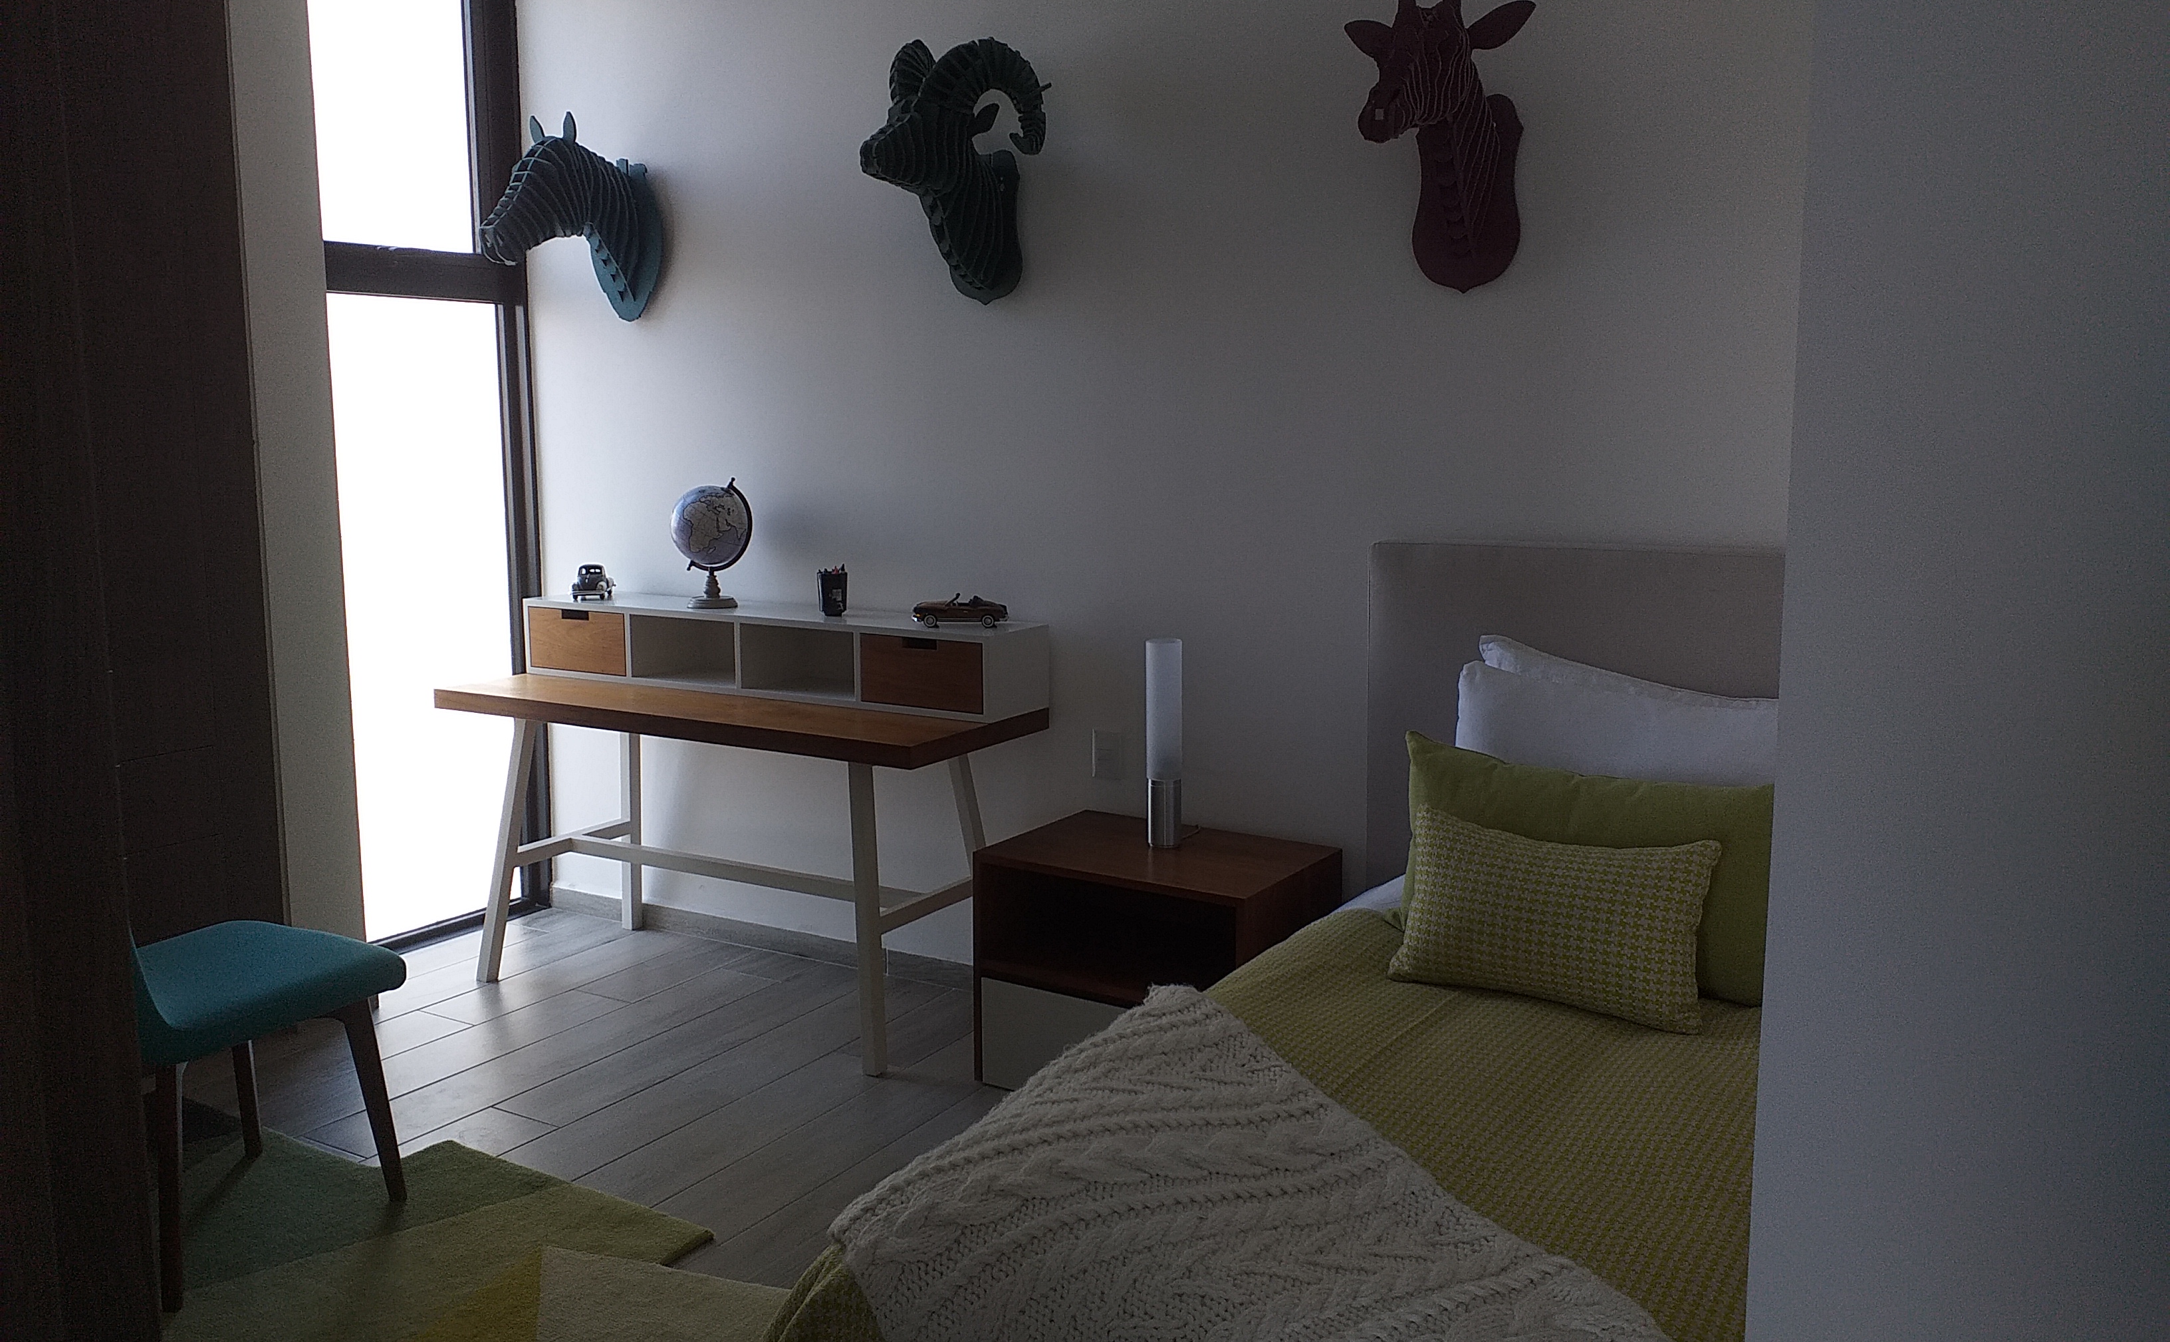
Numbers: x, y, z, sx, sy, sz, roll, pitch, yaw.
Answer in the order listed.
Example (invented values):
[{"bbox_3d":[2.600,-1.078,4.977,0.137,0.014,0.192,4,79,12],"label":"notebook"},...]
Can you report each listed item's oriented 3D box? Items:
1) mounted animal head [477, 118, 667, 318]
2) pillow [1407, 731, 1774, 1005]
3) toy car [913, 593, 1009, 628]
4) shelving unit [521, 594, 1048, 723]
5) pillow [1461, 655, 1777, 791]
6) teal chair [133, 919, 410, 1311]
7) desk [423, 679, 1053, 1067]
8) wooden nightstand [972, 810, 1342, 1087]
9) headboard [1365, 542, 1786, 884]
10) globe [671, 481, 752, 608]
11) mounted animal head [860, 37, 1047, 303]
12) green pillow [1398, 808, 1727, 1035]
[{"bbox_3d":[-1.321,-1.146,4.111,0.250,0.494,0.484,5,9,29],"label":"mounted animal head"},{"bbox_3d":[0.905,0.328,2.824,0.780,0.410,0.160,5,-16,30],"label":"pillow"},{"bbox_3d":[-0.290,-0.142,3.804,0.224,0.075,0.092,0,8,-5],"label":"toy car"},{"bbox_3d":[-0.801,-0.048,4.150,1.515,0.200,0.255,5,9,30],"label":"shelving unit"},{"bbox_3d":[1.018,0.262,2.899,0.760,0.500,0.170,5,-8,30],"label":"pillow"},{"bbox_3d":[-1.542,0.570,2.770,0.490,0.790,0.540,5,9,29],"label":"teal chair"},{"bbox_3d":[-0.859,0.431,4.022,1.456,0.733,0.559,5,9,29],"label":"desk"},{"bbox_3d":[0.157,0.631,3.520,0.631,0.492,0.479,5,9,29],"label":"wooden nightstand"},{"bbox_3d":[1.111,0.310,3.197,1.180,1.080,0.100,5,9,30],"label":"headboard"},{"bbox_3d":[-0.964,-0.332,4.231,0.215,0.345,0.205,-2,8,-13],"label":"globe"},{"bbox_3d":[-0.344,-1.126,3.639,0.430,0.585,0.475,5,9,30],"label":"mounted animal head"},{"bbox_3d":[0.764,0.393,2.682,0.510,0.320,0.130,5,-29,30],"label":"green pillow"}]

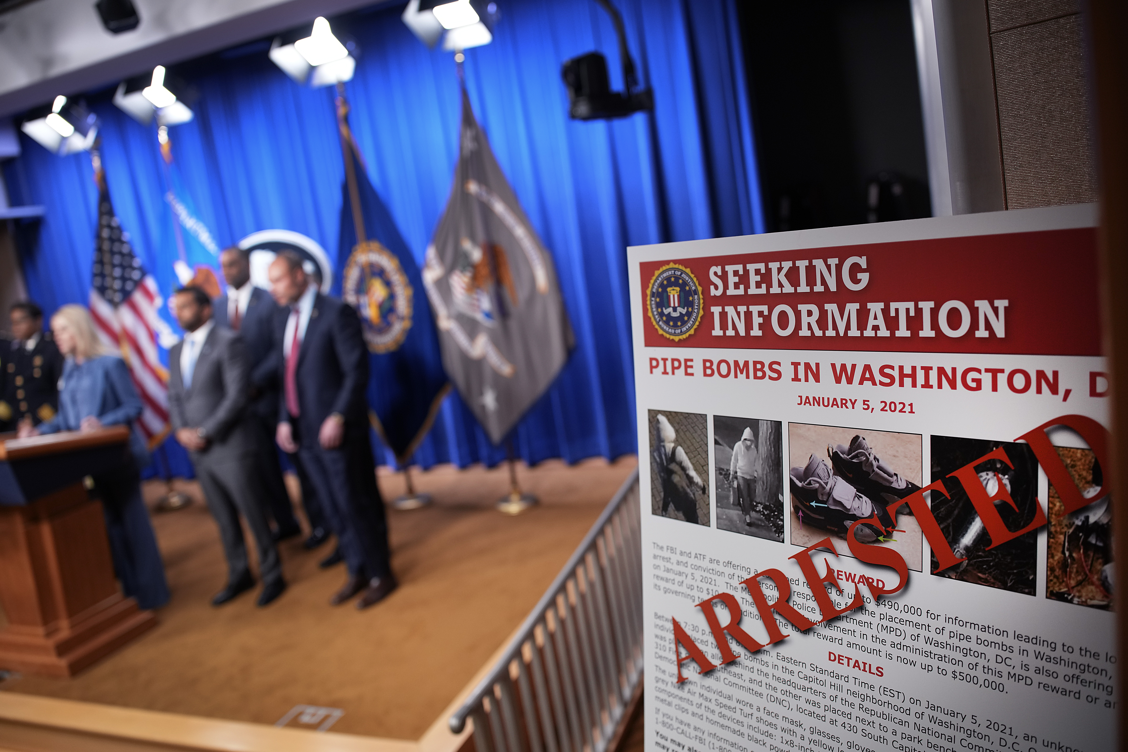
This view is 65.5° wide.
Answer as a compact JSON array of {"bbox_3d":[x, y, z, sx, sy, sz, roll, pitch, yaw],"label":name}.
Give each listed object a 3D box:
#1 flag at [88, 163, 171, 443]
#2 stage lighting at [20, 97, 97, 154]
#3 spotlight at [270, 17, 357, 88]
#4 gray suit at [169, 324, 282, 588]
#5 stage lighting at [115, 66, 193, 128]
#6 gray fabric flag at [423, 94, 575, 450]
[{"bbox_3d":[-3.669,-0.559,7.280,0.640,2.330,0.360,-5,9,25],"label":"flag"},{"bbox_3d":[-3.998,-1.977,6.976,0.460,0.380,0.400,-5,49,25],"label":"stage lighting"},{"bbox_3d":[-1.669,-2.158,5.883,0.460,0.380,0.400,-5,49,25],"label":"spotlight"},{"bbox_3d":[-1.882,0.458,4.806,0.530,1.420,0.360,-6,9,21],"label":"gray suit"},{"bbox_3d":[-3.044,-2.072,6.523,0.460,0.380,0.400,-5,49,25],"label":"stage lighting"},{"bbox_3d":[-0.430,-0.644,5.460,0.950,2.200,0.300,-5,9,25],"label":"gray fabric flag"}]

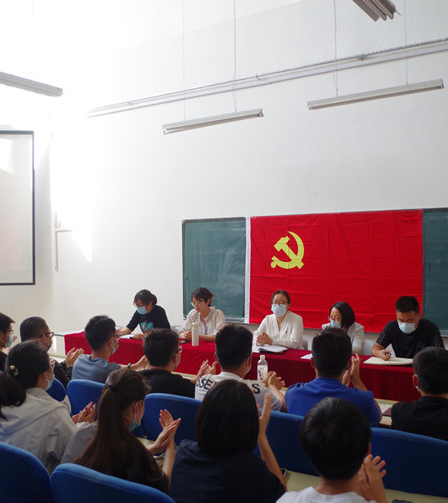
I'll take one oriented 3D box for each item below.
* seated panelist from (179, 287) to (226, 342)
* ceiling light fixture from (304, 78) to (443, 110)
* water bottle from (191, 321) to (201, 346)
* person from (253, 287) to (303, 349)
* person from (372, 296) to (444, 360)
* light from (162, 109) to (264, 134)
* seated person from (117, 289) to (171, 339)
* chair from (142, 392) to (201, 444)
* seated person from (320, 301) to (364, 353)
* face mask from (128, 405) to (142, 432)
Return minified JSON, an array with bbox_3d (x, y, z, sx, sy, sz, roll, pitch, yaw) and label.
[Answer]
[{"bbox_3d":[-0.225,0.950,5.370,0.460,1.210,0.580,-1,0,33],"label":"seated panelist"},{"bbox_3d":[1.343,-1.413,5.167,1.250,0.090,0.130,-1,0,31],"label":"ceiling light fixture"},{"bbox_3d":[-0.240,0.690,4.800,0.065,0.220,0.065,-1,0,33],"label":"water bottle"},{"bbox_3d":[0.485,0.940,4.842,0.500,1.210,0.700,-1,0,22],"label":"person"},{"bbox_3d":[1.404,0.936,4.290,0.530,1.190,0.700,-1,0,26],"label":"person"},{"bbox_3d":[-0.130,-1.370,6.000,1.240,0.100,0.120,-1,0,33],"label":"light"},{"bbox_3d":[-0.759,0.970,5.590,0.500,1.180,0.700,-1,0,31],"label":"seated person"},{"bbox_3d":[-0.074,1.077,2.599,0.450,0.920,0.500,-1,0,31],"label":"chair"},{"bbox_3d":[0.920,0.960,4.590,0.460,1.170,0.580,-1,0,33],"label":"seated person"},{"bbox_3d":[-0.345,0.617,2.100,0.140,0.120,0.090,-1,0,24],"label":"face mask"}]

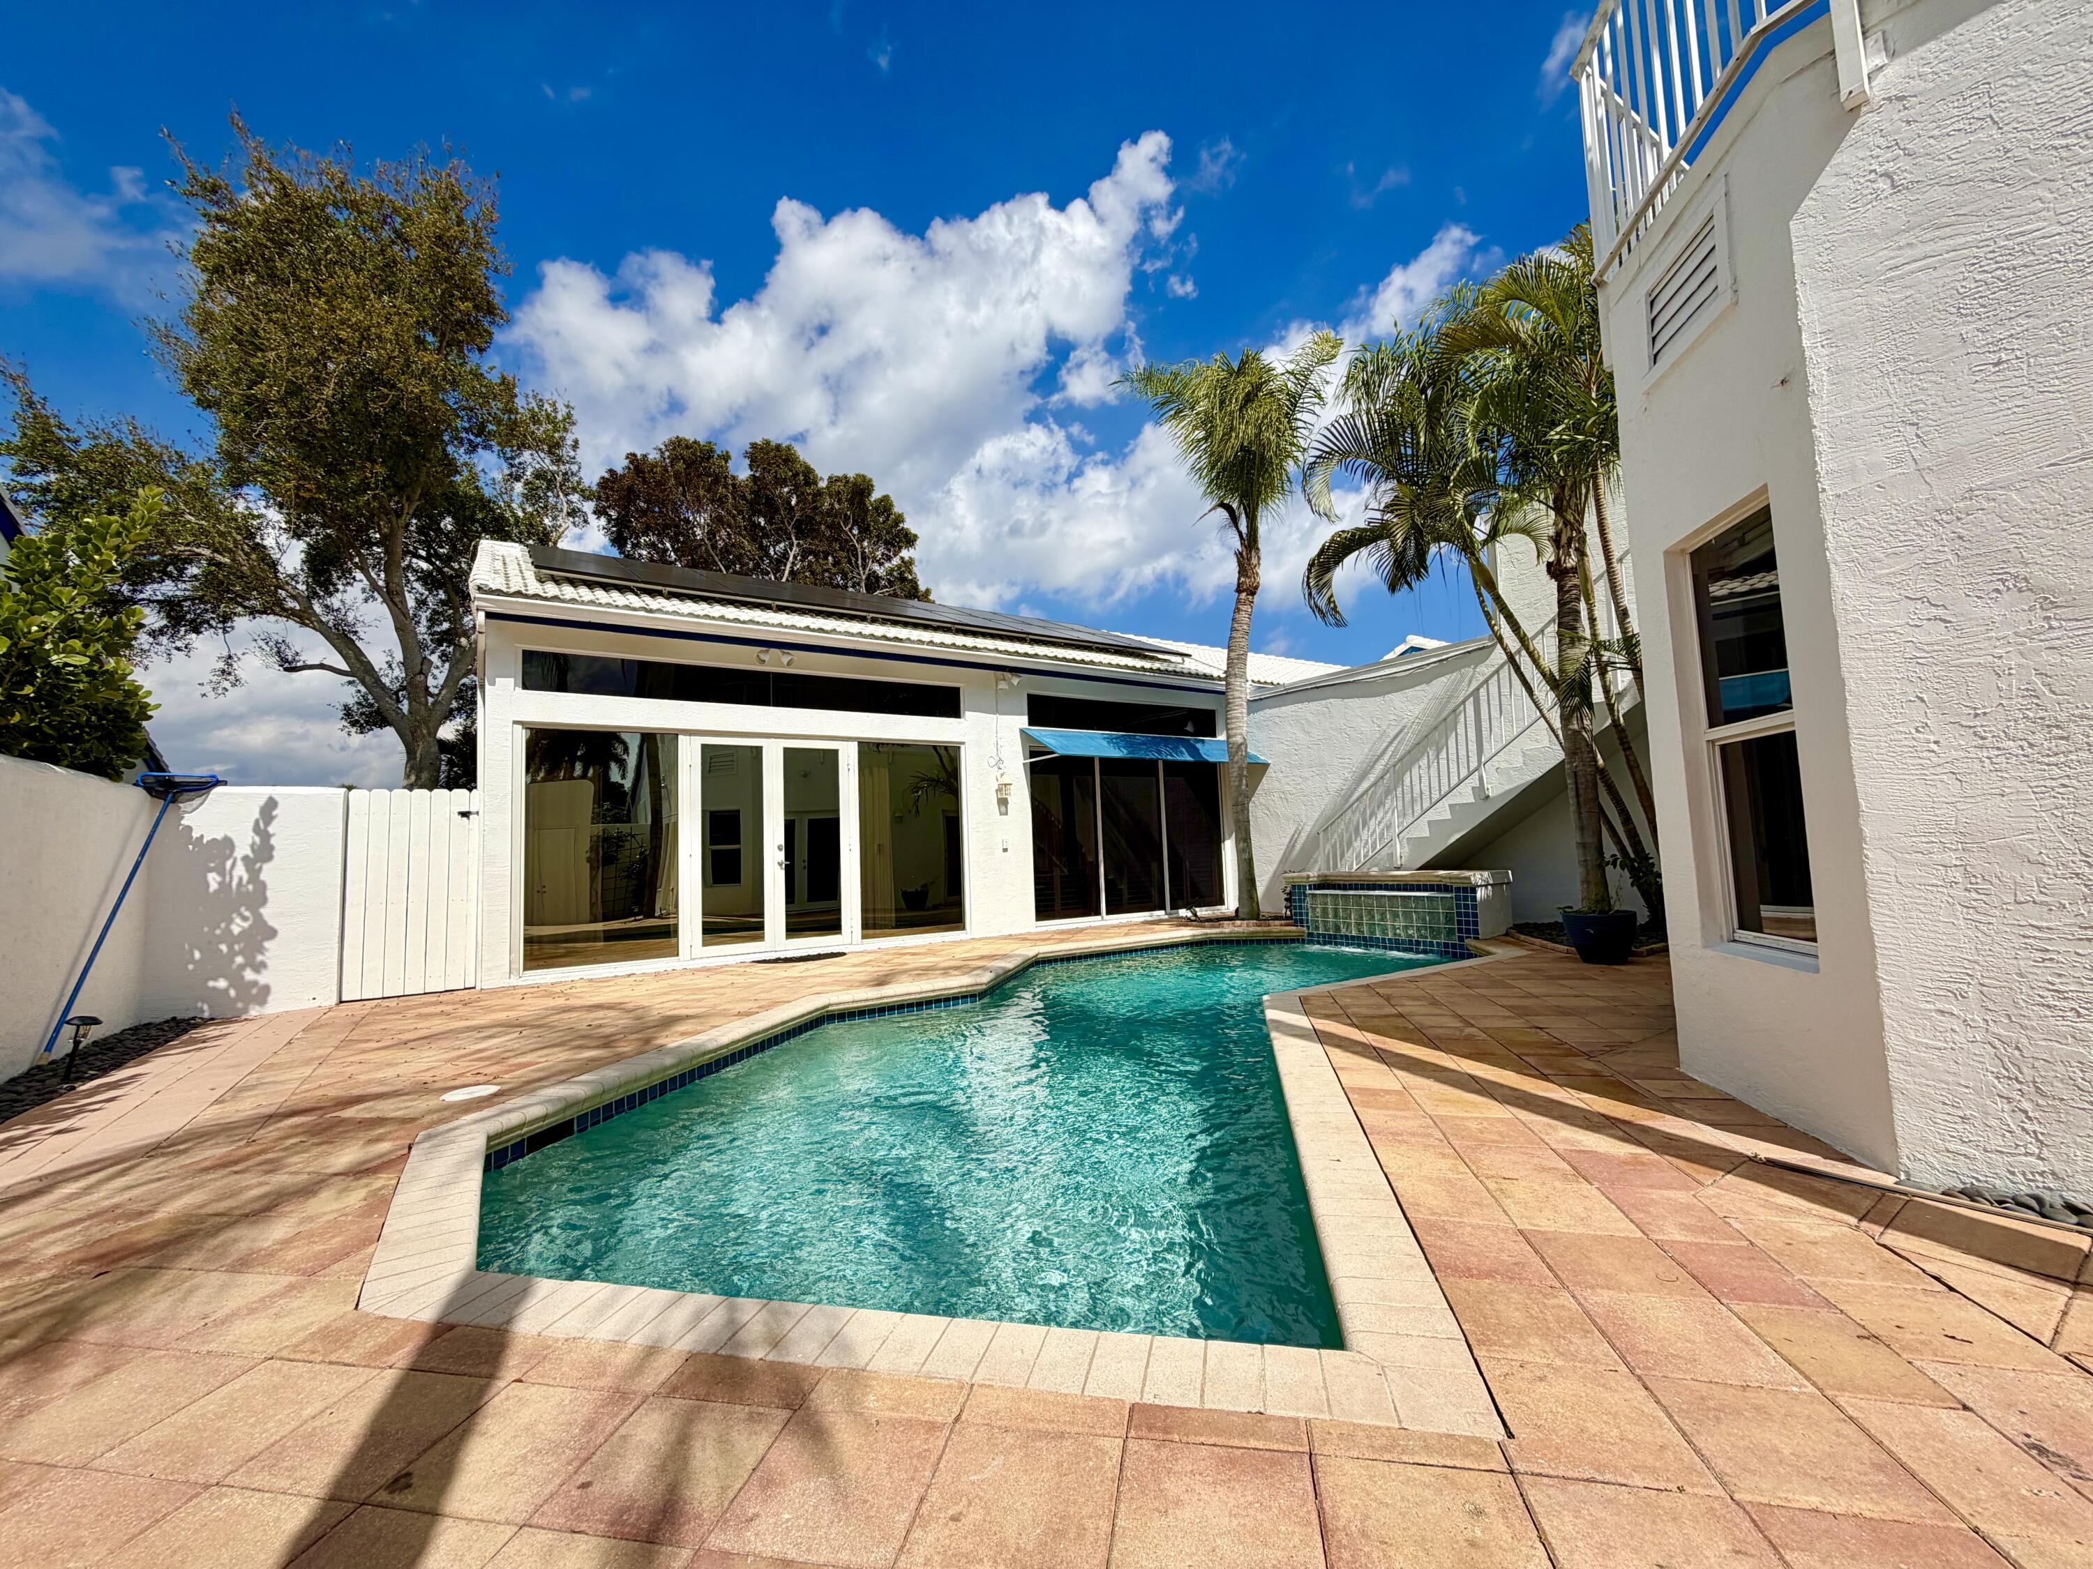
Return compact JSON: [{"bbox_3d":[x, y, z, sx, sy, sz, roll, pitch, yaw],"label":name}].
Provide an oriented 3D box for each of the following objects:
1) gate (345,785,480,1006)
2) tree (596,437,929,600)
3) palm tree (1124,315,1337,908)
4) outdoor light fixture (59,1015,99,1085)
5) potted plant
[{"bbox_3d":[-5.239,0.887,7.011,0.899,1.686,0.060,1,-5,-34],"label":"gate"},{"bbox_3d":[-7.318,-3.114,21.822,8.600,12.100,8.400,-2,-4,0],"label":"tree"},{"bbox_3d":[2.601,-2.183,11.100,2.930,7.850,2.930,-2,-4,0],"label":"palm tree"},{"bbox_3d":[-5.047,1.373,4.392,0.135,0.335,0.135,5,-4,1],"label":"outdoor light fixture"},{"bbox_3d":[4.372,1.133,6.661,0.500,0.540,0.500,-2,-4,0],"label":"potted plant"}]

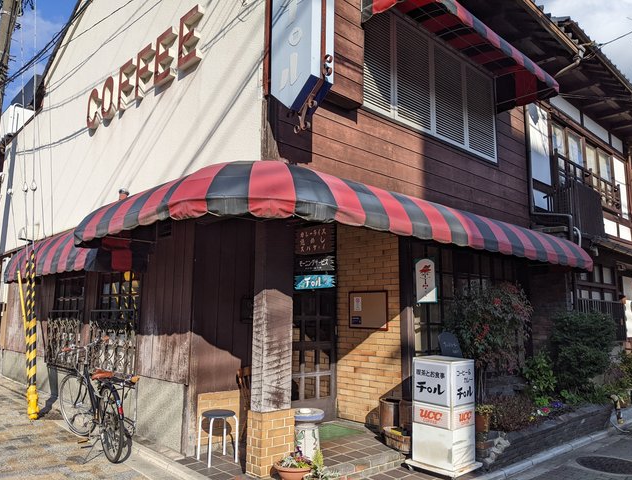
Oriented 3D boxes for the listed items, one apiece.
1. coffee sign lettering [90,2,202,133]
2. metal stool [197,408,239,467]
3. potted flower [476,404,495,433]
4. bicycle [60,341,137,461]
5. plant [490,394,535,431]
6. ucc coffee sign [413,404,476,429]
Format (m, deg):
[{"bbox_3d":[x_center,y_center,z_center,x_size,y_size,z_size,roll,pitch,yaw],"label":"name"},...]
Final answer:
[{"bbox_3d":[-2.459,-2.177,6.826,0.090,0.644,3.341,9,-12,-43],"label":"coffee sign lettering"},{"bbox_3d":[-0.885,1.783,4.515,0.315,0.424,0.315,1,-8,0],"label":"metal stool"},{"bbox_3d":[1.642,1.756,4.910,0.210,0.265,0.210,9,-12,-42],"label":"potted flower"},{"bbox_3d":[-2.196,1.519,4.919,0.560,1.040,1.815,7,-11,-38],"label":"bicycle"},{"bbox_3d":[2.010,1.750,5.240,0.490,0.320,0.400,8,-11,-43],"label":"plant"},{"bbox_3d":[1.095,1.488,4.311,0.350,0.185,0.400,8,-11,-43],"label":"ucc coffee sign"}]

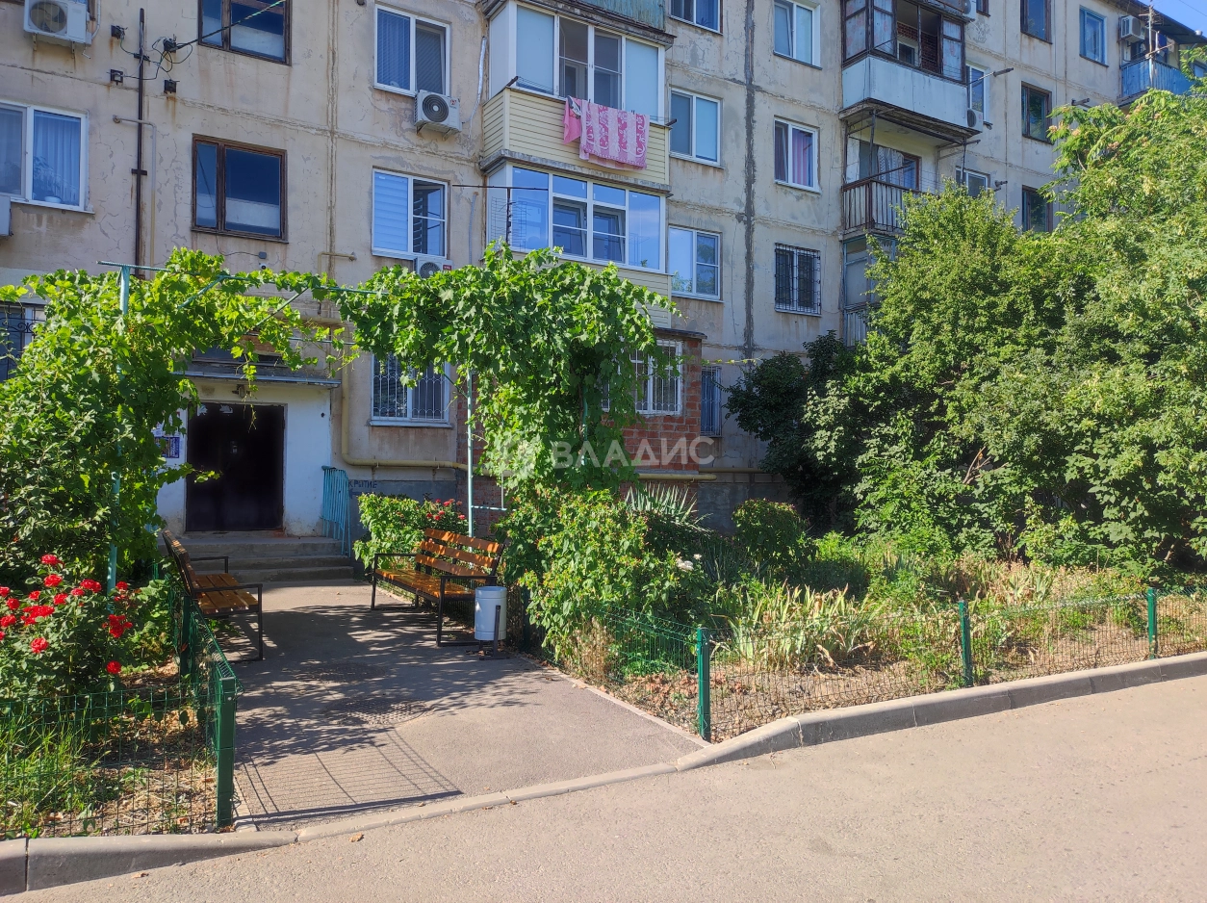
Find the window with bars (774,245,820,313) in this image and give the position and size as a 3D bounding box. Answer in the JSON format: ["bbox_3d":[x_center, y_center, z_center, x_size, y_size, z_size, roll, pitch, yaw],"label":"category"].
[{"bbox_3d":[4.192,-3.682,18.709,1.320,1.440,0.160,1,-2,-31],"label":"window with bars"}]

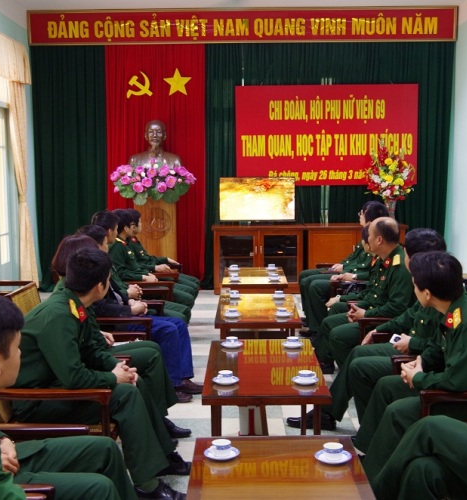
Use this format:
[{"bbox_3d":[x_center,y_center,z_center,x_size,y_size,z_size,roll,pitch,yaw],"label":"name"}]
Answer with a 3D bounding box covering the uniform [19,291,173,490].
[{"bbox_3d":[-0.640,0.628,3.510,0.770,0.910,0.520,0,6,-4],"label":"uniform"}]

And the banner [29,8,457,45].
[{"bbox_3d":[0.095,-2.788,9.387,5.308,0.425,0.101,0,6,1],"label":"banner"}]

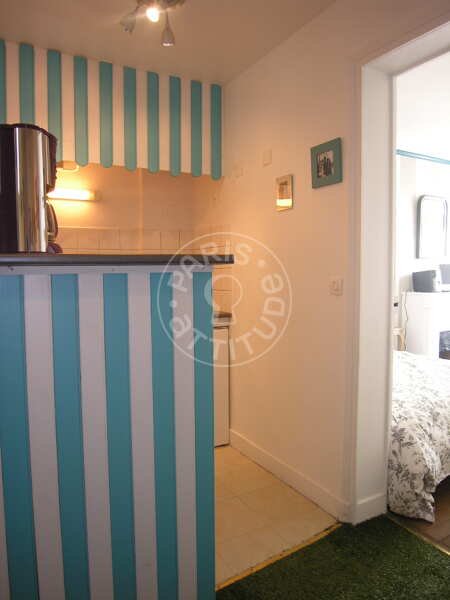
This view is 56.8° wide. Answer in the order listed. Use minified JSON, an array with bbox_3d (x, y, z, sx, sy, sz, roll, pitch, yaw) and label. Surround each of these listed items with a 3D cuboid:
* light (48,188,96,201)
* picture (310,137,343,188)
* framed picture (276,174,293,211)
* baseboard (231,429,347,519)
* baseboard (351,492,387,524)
[{"bbox_3d":[-1.054,-0.702,2.758,0.380,0.060,0.065,-3,5,-30],"label":"light"},{"bbox_3d":[0.483,-0.651,2.001,0.020,0.200,0.200,-3,5,-30],"label":"picture"},{"bbox_3d":[0.325,-0.587,2.284,0.018,0.177,0.137,-3,5,-30],"label":"framed picture"},{"bbox_3d":[0.317,1.011,2.481,0.018,0.110,1.120,-3,5,-30],"label":"baseboard"},{"bbox_3d":[0.705,1.008,2.019,0.215,0.108,0.018,-3,5,-30],"label":"baseboard"}]

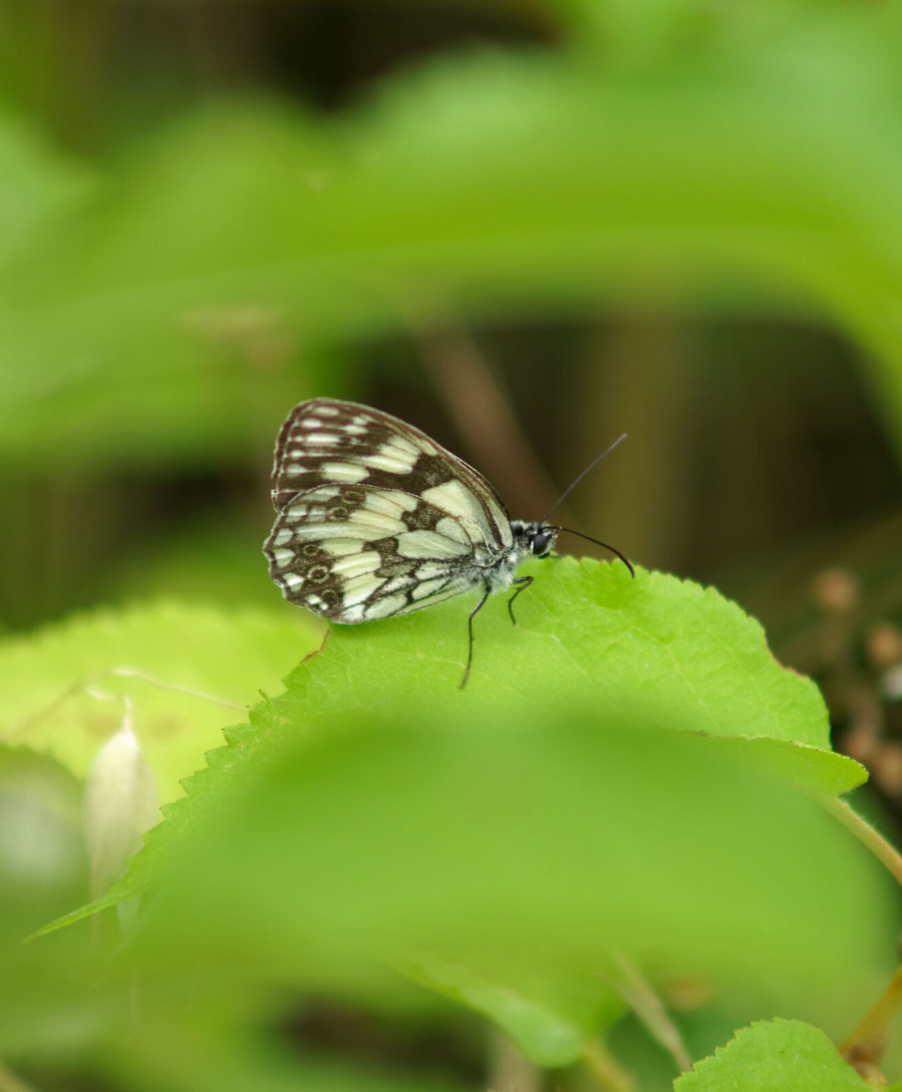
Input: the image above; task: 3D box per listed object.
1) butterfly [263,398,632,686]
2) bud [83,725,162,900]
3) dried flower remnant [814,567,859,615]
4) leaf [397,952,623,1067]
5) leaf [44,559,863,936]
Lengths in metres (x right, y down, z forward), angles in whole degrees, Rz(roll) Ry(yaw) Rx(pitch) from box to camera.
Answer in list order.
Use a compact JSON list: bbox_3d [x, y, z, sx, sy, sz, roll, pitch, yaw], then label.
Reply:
[{"bbox_3d":[0.000,0.000,1.410,0.035,0.025,0.012,-4,13,11],"label":"butterfly"},{"bbox_3d":[-0.031,0.026,1.370,0.007,0.018,0.005,3,14,0],"label":"bud"},{"bbox_3d":[0.038,0.004,1.420,0.004,0.004,0.004,0,18,0],"label":"dried flower remnant"},{"bbox_3d":[0.006,0.046,1.425,0.020,0.008,0.014,-4,15,-17],"label":"leaf"},{"bbox_3d":[0.000,0.019,1.340,0.076,0.019,0.045,-9,31,-1],"label":"leaf"}]

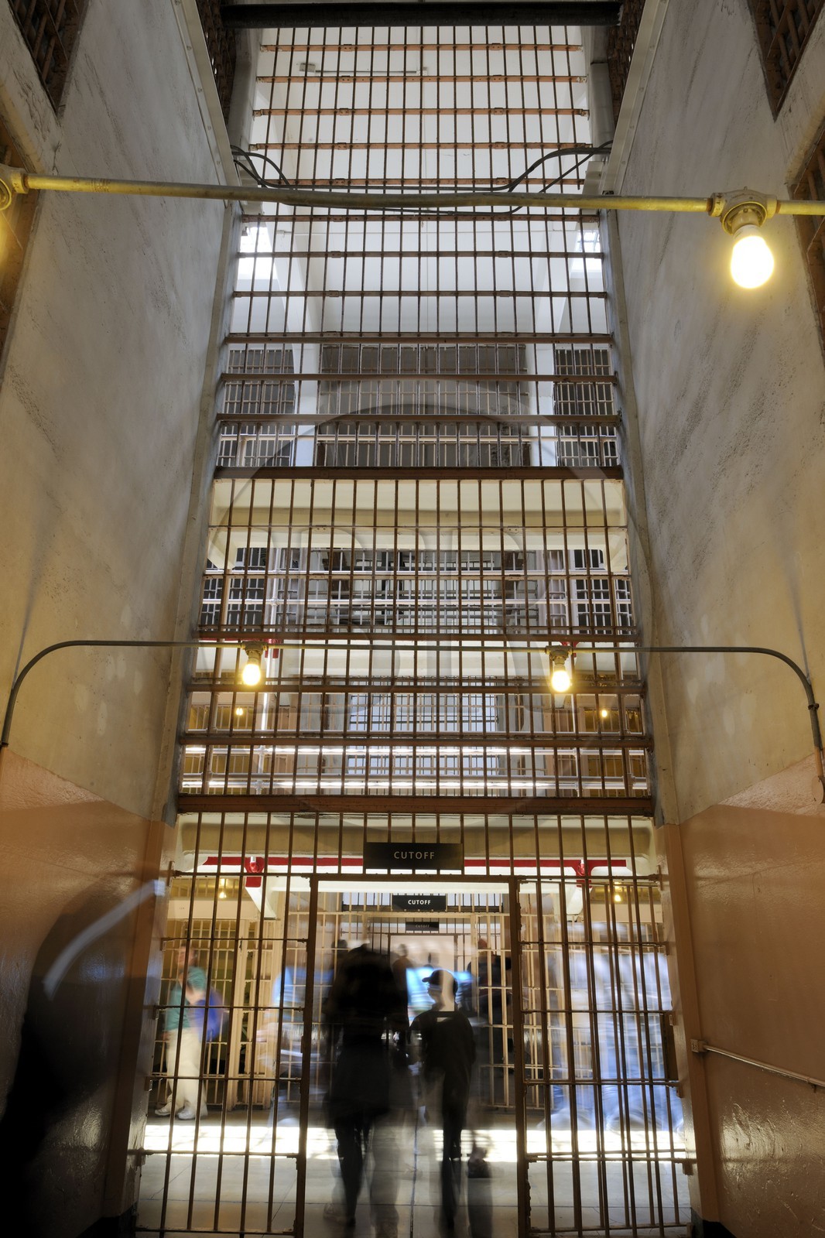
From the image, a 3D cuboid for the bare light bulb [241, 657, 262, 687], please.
[{"bbox_3d":[-0.684,0.228,3.811,0.070,0.115,0.070,0,-21,1],"label":"bare light bulb"}]

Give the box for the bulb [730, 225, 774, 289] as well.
[{"bbox_3d":[0.585,-0.628,1.548,0.068,0.116,0.068,0,-22,1],"label":"bulb"}]

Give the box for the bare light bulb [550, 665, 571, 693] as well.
[{"bbox_3d":[0.630,0.253,3.795,0.070,0.115,0.070,0,-21,1],"label":"bare light bulb"}]

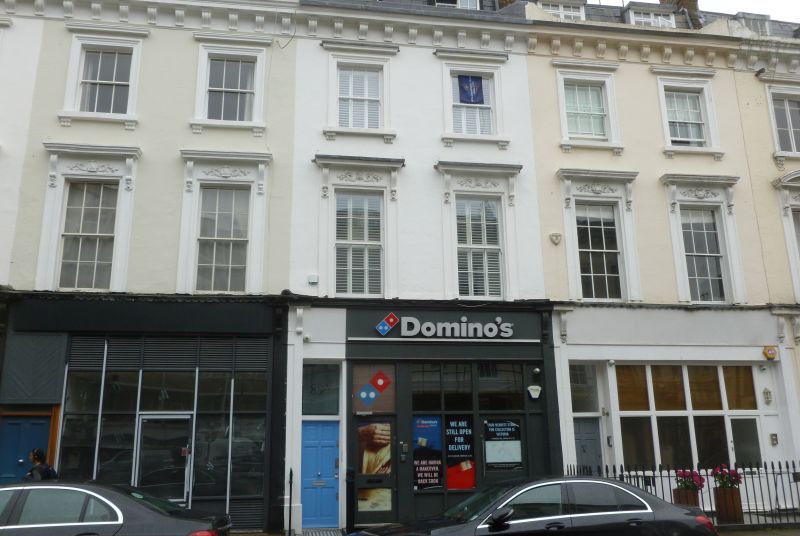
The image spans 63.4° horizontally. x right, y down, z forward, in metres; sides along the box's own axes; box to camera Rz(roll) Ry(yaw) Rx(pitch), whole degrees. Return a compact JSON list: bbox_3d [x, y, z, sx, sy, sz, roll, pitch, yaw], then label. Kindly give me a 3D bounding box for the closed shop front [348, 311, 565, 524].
[{"bbox_3d":[1.080,2.909,12.994,4.350,4.250,0.400,1,-14,-9],"label":"closed shop front"}]

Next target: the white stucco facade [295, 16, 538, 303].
[{"bbox_3d":[0.433,-2.542,14.370,5.500,6.480,0.500,1,-14,-9],"label":"white stucco facade"}]

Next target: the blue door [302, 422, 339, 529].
[{"bbox_3d":[-1.558,4.039,12.715,0.740,1.990,0.070,1,-14,-9],"label":"blue door"}]

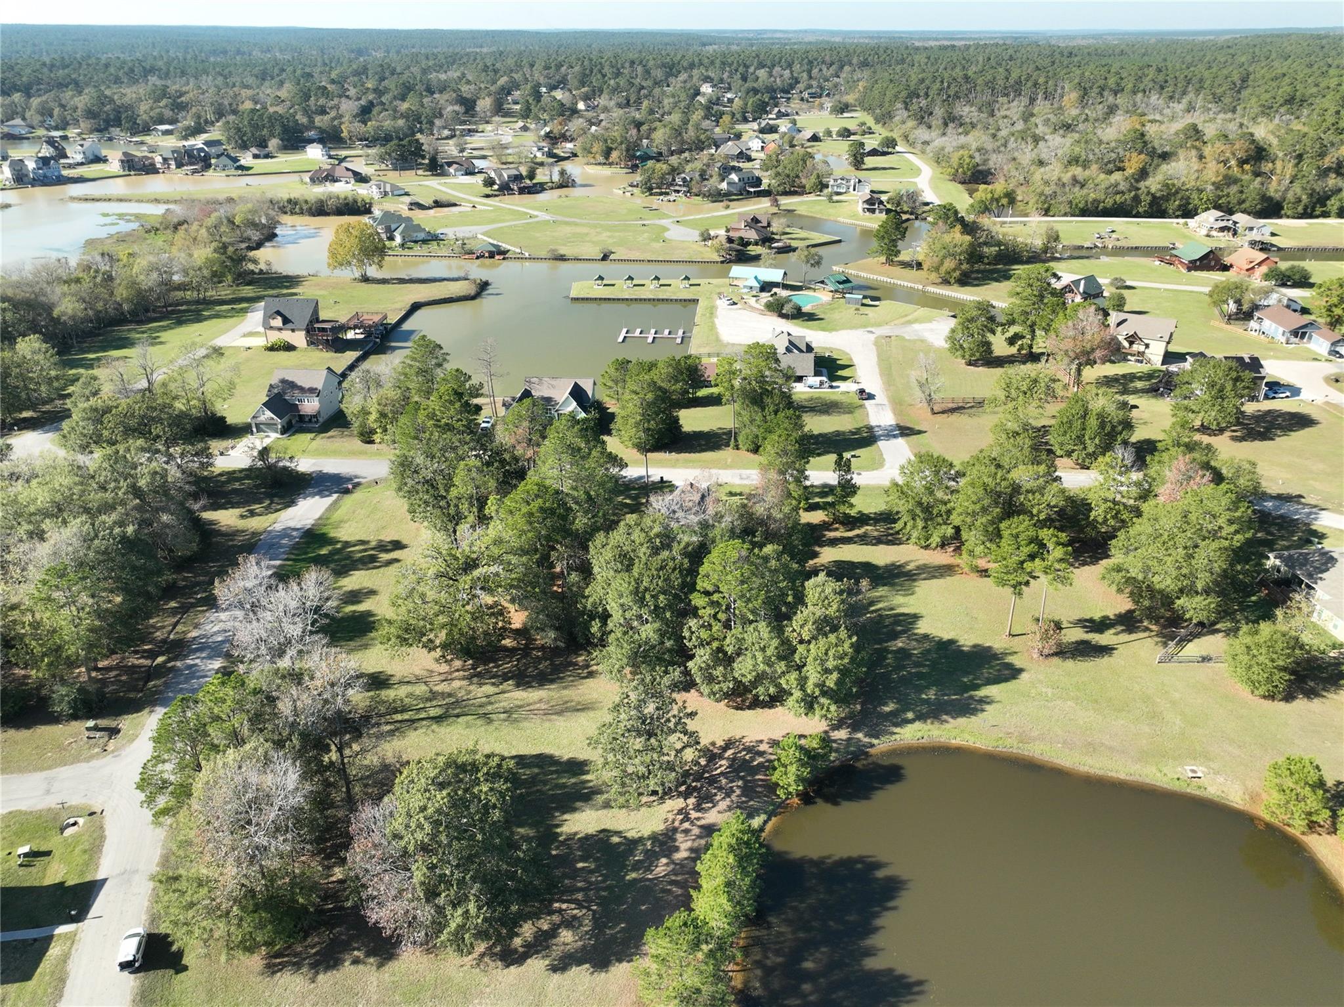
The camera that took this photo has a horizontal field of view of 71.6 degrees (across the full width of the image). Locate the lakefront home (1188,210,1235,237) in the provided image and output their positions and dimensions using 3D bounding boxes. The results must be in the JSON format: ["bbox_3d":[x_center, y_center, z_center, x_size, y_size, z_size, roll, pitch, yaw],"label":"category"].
[{"bbox_3d":[230.580,-119.570,395.900,14.810,9.580,15.800,2,27,4],"label":"lakefront home"}]

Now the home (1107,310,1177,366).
[{"bbox_3d":[126.100,-44.820,248.900,13.820,10.660,12.340,13,30,24],"label":"home"}]

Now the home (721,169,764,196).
[{"bbox_3d":[38.020,-170.390,495.240,16.790,9.380,13.820,-14,30,-25],"label":"home"}]

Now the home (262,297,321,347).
[{"bbox_3d":[-104.140,-49.710,254.840,13.560,10.950,12.110,2,27,4],"label":"home"}]

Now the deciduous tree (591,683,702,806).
[{"bbox_3d":[-2.970,28.200,108.450,12.920,14.860,12.920,0,27,0],"label":"deciduous tree"}]

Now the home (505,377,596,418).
[{"bbox_3d":[-26.980,-23.840,209.420,18.840,8.340,14.230,0,27,0],"label":"home"}]

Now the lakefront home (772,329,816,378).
[{"bbox_3d":[27.970,-37.170,234.560,13.250,9.130,17.170,0,27,0],"label":"lakefront home"}]

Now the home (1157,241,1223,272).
[{"bbox_3d":[190.780,-91.110,341.690,14.320,8.390,14.810,-2,27,-4],"label":"home"}]

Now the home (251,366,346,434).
[{"bbox_3d":[-81.760,-23.200,203.440,13.370,10.660,17.730,2,27,4],"label":"home"}]

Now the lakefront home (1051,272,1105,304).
[{"bbox_3d":[130.350,-68.000,296.720,14.020,8.300,11.360,-22,34,-36],"label":"lakefront home"}]

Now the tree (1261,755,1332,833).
[{"bbox_3d":[70.720,32.900,105.450,8.100,9.220,8.100,0,27,0],"label":"tree"}]

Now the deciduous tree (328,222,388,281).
[{"bbox_3d":[-107.250,-86.180,317.170,19.990,19.990,19.990,0,27,0],"label":"deciduous tree"}]

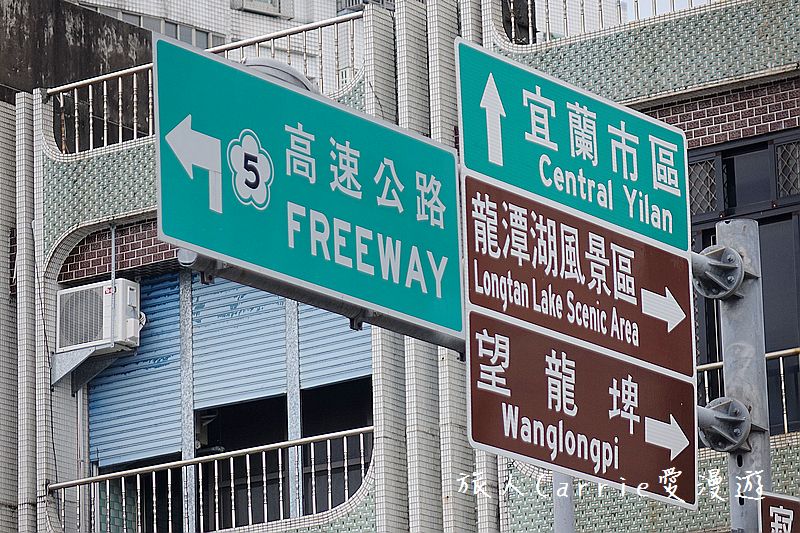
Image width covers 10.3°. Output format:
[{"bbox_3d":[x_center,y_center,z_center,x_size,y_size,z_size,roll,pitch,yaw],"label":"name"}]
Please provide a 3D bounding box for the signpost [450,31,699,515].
[{"bbox_3d":[0.939,0.084,23.615,0.070,2.164,2.225,-12,-18,34],"label":"signpost"}]

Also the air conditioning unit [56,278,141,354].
[{"bbox_3d":[-2.504,0.439,36.955,0.685,0.533,0.265,-12,-18,33],"label":"air conditioning unit"}]

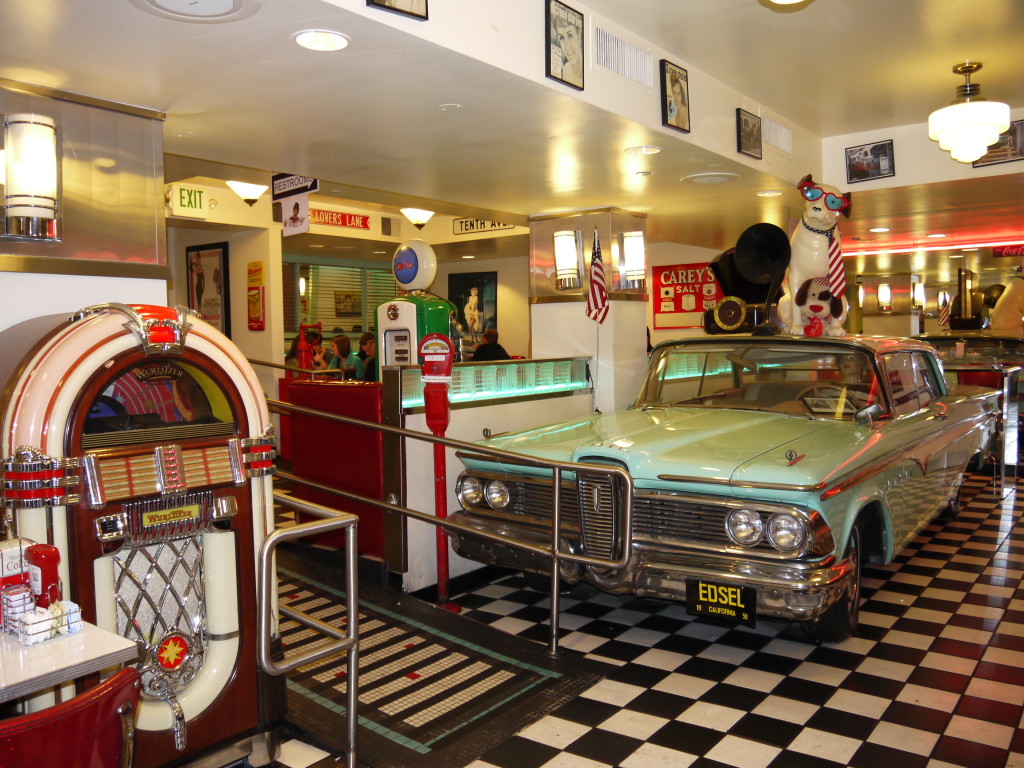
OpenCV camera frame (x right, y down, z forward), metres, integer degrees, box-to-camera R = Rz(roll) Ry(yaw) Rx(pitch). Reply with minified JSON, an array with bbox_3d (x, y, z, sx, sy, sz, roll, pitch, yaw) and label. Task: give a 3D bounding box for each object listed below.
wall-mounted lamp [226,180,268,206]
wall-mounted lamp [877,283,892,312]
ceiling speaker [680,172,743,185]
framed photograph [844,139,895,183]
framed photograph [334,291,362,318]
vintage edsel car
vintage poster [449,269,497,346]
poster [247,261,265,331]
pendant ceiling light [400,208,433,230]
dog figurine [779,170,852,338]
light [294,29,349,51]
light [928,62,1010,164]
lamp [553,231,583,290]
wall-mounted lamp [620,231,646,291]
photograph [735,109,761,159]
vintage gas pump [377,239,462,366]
[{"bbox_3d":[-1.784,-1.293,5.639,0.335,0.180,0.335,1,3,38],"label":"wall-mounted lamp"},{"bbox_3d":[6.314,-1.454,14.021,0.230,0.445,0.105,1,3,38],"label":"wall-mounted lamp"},{"bbox_3d":[1.119,-1.141,4.657,0.335,0.030,0.335,-2,3,0],"label":"ceiling speaker"},{"bbox_3d":[2.231,-1.384,5.163,0.285,0.225,0.022,-3,1,38],"label":"framed photograph"},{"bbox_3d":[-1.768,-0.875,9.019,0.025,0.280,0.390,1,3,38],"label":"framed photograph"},{"bbox_3d":[1.960,0.358,5.661,2.000,1.400,5.350,1,3,37],"label":"vintage edsel car"},{"bbox_3d":[-0.477,-0.838,9.827,0.756,0.948,0.030,1,3,38],"label":"vintage poster"},{"bbox_3d":[-1.913,-0.653,6.174,0.205,0.510,0.020,3,5,38],"label":"poster"},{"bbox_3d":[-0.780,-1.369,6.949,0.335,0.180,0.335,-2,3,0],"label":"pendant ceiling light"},{"bbox_3d":[2.067,-0.880,5.669,0.450,1.080,0.600,0,3,22],"label":"dog figurine"},{"bbox_3d":[-0.614,-1.094,2.687,0.190,0.040,0.190,-2,3,0],"label":"light"},{"bbox_3d":[2.435,-1.445,4.427,0.385,0.485,0.385,1,3,38],"label":"light"},{"bbox_3d":[0.383,-0.838,5.647,0.170,0.400,0.120,1,3,38],"label":"lamp"},{"bbox_3d":[0.828,-0.845,5.619,0.120,0.400,0.170,1,3,38],"label":"wall-mounted lamp"},{"bbox_3d":[1.246,-1.311,4.340,0.024,0.225,0.285,1,3,38],"label":"photograph"},{"bbox_3d":[-0.781,-0.205,6.993,0.510,2.040,0.500,1,3,38],"label":"vintage gas pump"}]

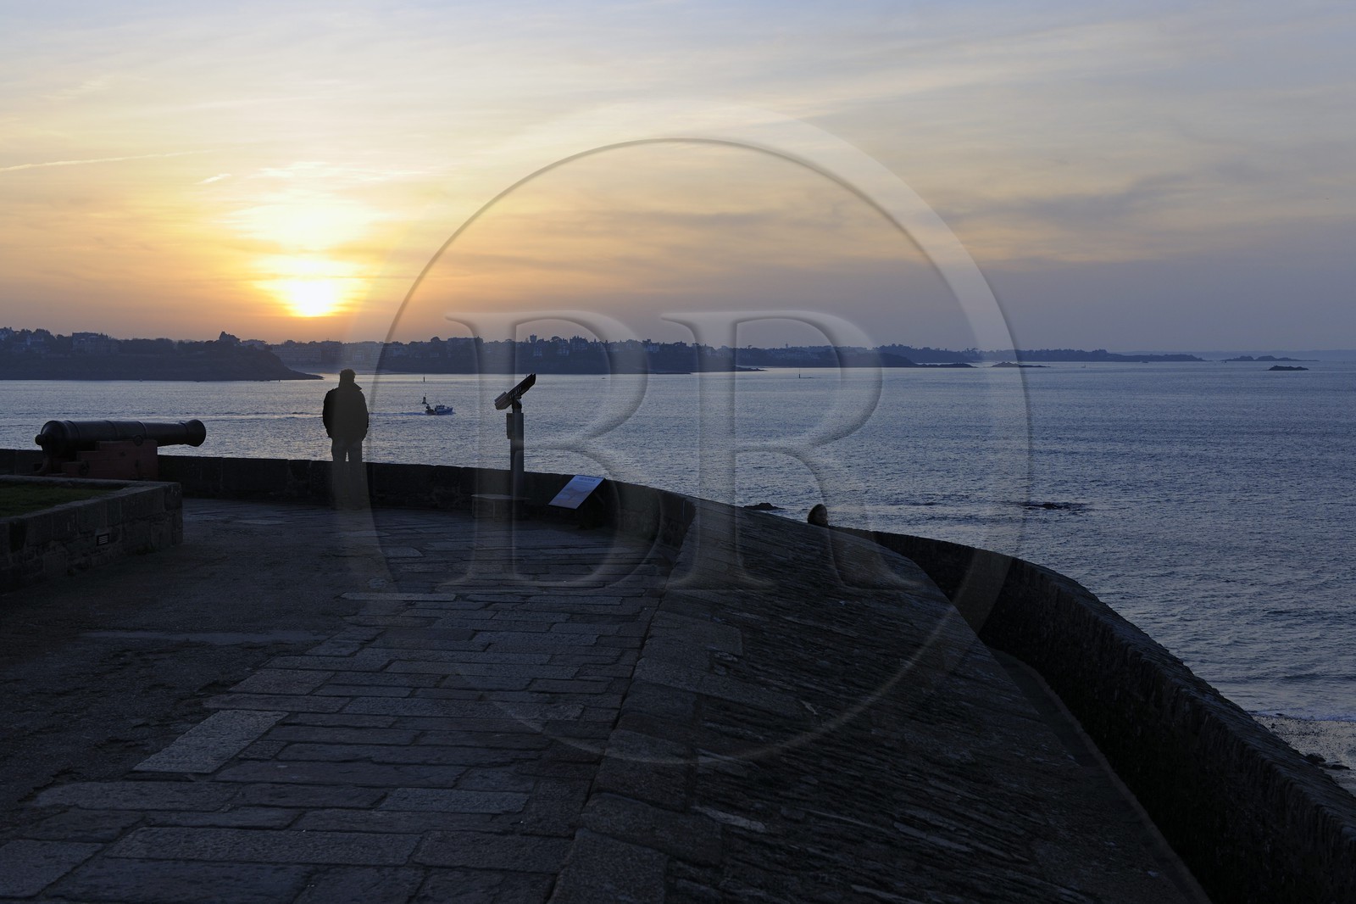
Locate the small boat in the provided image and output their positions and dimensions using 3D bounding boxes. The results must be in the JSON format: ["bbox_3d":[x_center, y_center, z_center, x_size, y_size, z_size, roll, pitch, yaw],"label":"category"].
[{"bbox_3d":[-76.000,-14.900,500.000,9.800,6.300,3.200,0,4,0],"label":"small boat"}]

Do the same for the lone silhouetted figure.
[{"bbox_3d":[-4.140,-0.165,19.700,0.580,1.750,0.340,-1,4,-9],"label":"lone silhouetted figure"}]

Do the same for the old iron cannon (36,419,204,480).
[{"bbox_3d":[-6.950,0.115,19.750,0.800,1.070,2.620,2,4,27],"label":"old iron cannon"}]

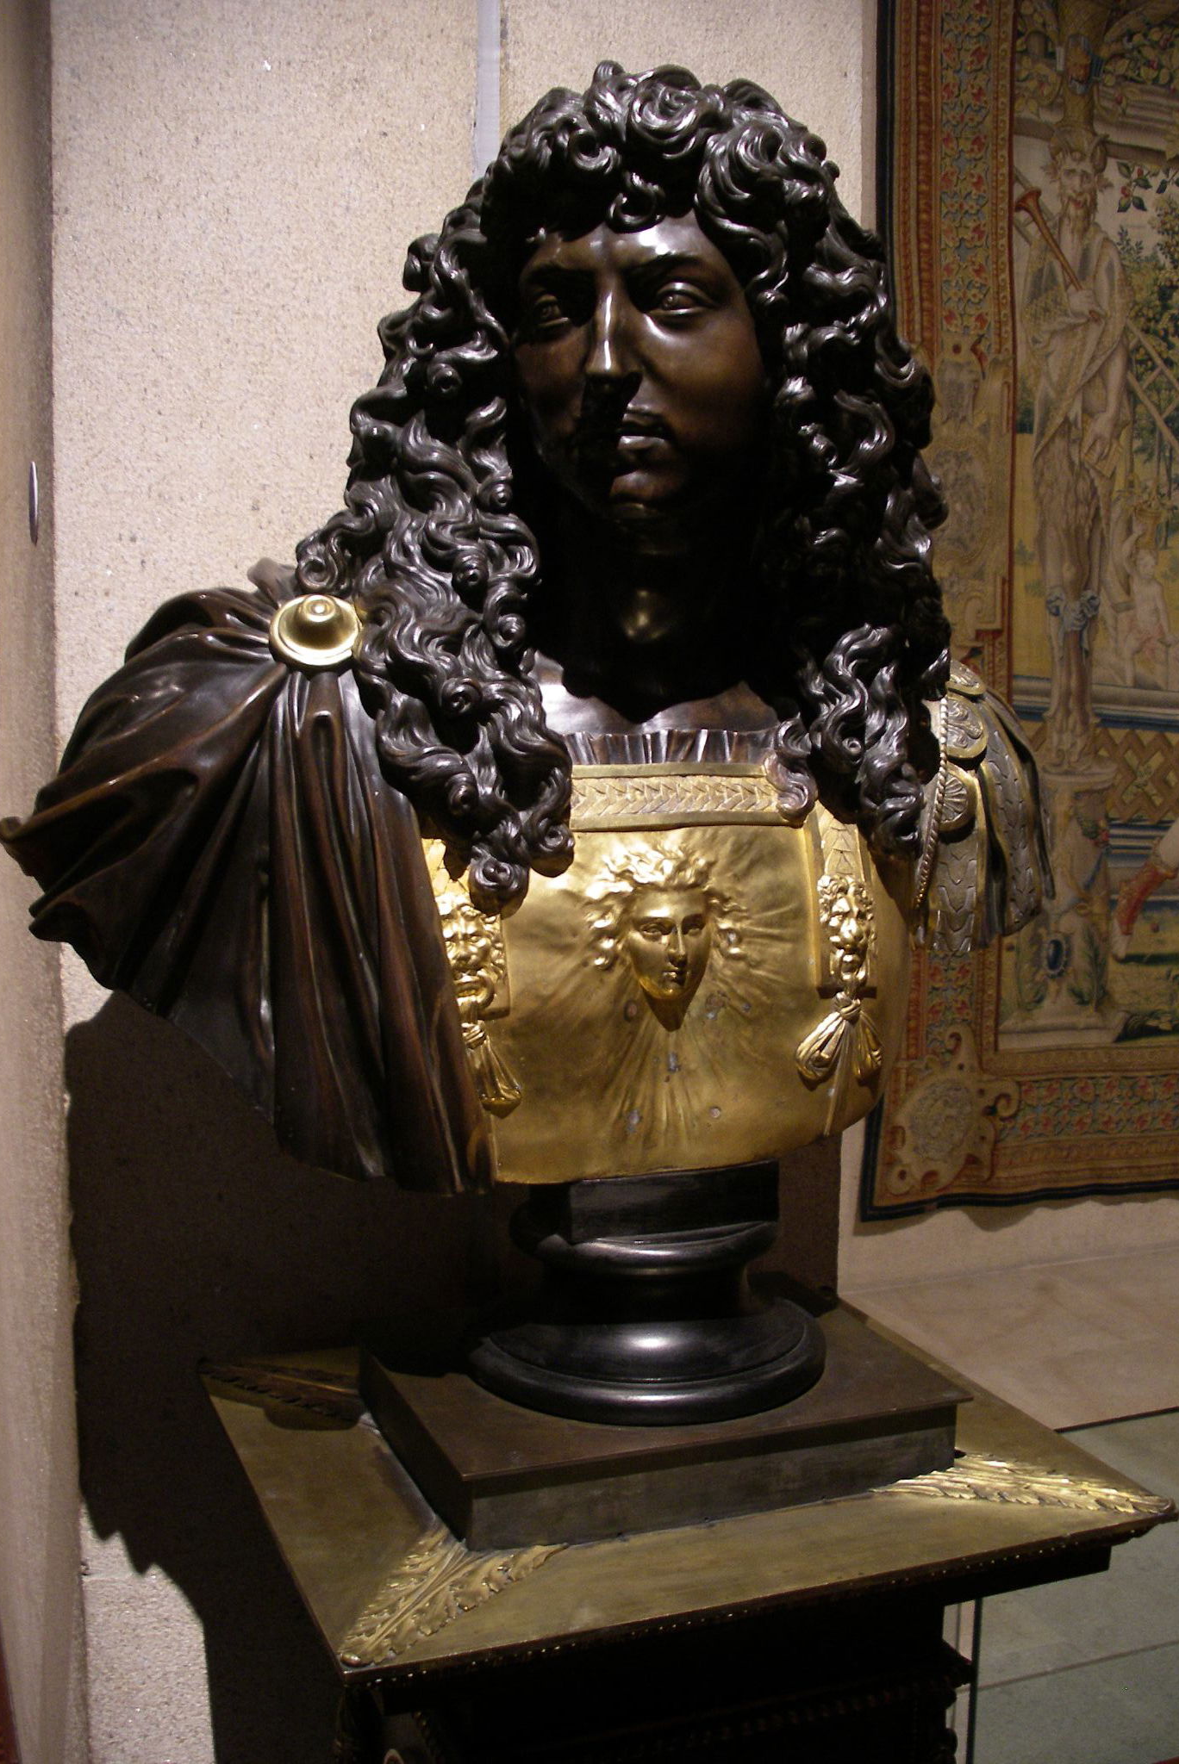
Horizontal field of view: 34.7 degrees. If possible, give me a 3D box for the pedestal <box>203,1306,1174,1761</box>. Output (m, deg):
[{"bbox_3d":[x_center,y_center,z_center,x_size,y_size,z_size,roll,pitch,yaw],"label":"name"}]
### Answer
[{"bbox_3d":[0.032,0.863,1.363,0.540,1.076,0.461,-2,7,-21],"label":"pedestal"}]

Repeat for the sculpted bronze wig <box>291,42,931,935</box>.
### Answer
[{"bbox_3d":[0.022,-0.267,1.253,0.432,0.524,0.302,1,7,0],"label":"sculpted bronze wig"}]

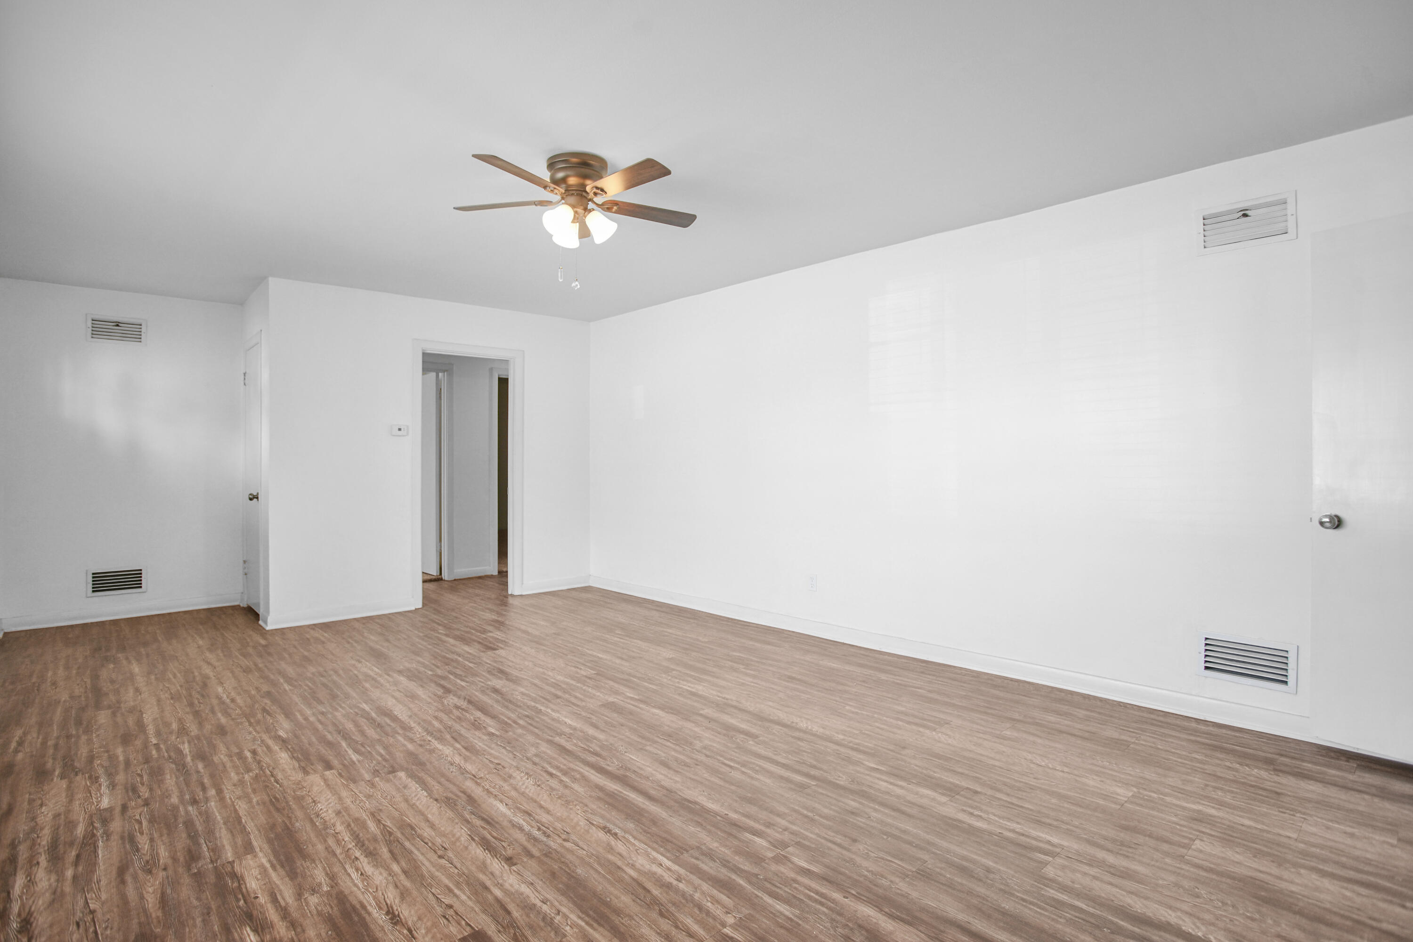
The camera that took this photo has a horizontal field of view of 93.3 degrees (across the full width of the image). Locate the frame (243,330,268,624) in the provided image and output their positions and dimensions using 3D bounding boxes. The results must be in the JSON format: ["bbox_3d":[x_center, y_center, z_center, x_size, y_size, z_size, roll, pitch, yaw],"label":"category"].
[{"bbox_3d":[-3.489,0.041,5.196,0.130,2.130,0.820,-1,1,-43],"label":"frame"}]

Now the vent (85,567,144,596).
[{"bbox_3d":[-4.410,0.826,4.996,0.345,0.200,0.025,-1,1,-39],"label":"vent"}]

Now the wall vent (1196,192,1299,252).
[{"bbox_3d":[2.316,-1.064,2.869,0.335,0.200,0.025,0,1,44],"label":"wall vent"}]

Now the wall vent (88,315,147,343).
[{"bbox_3d":[-4.411,-1.052,4.996,0.345,0.200,0.025,-1,1,-39],"label":"wall vent"}]

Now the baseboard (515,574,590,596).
[{"bbox_3d":[-1.347,1.015,5.992,0.684,0.100,0.022,-1,1,-38],"label":"baseboard"}]

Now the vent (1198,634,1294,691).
[{"bbox_3d":[2.319,0.822,2.866,0.335,0.200,0.025,0,1,44],"label":"vent"}]

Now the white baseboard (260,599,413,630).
[{"bbox_3d":[-2.677,1.055,4.957,0.982,0.095,0.022,-1,1,-38],"label":"white baseboard"}]

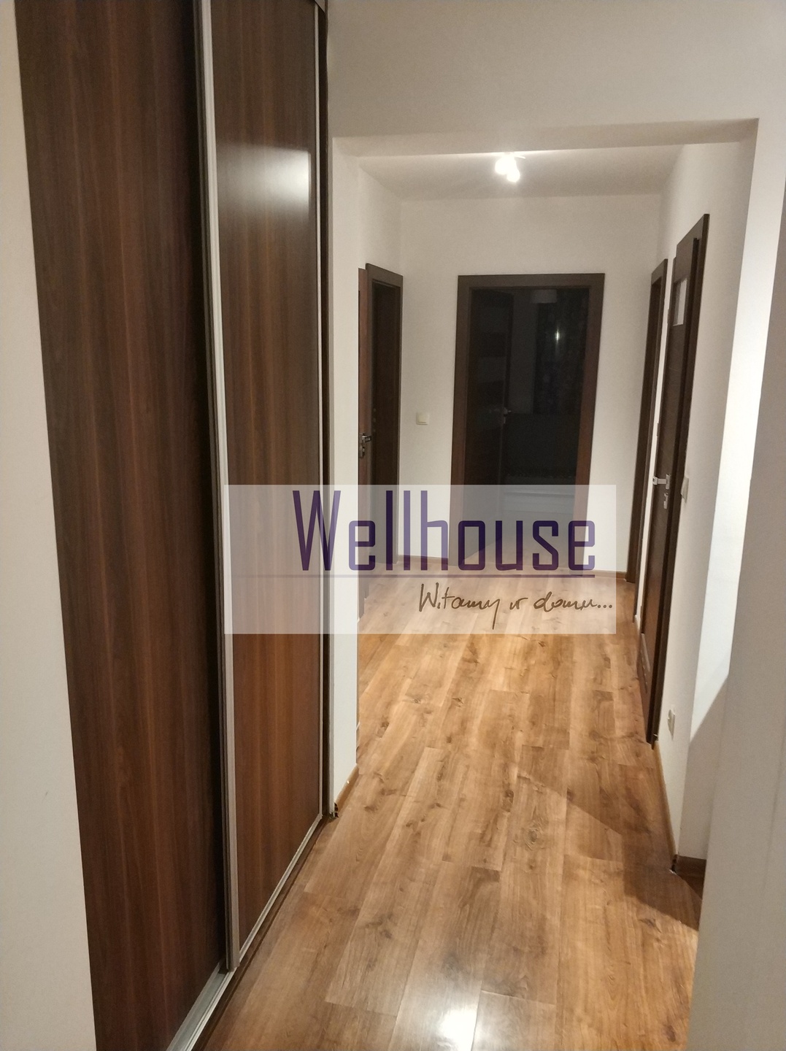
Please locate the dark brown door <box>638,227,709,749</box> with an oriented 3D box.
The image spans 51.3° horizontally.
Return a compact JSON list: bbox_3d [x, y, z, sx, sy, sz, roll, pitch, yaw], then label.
[{"bbox_3d":[1.208,-0.188,3.603,0.080,2.080,0.955,4,13,13],"label":"dark brown door"}]

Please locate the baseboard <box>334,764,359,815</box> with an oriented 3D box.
[{"bbox_3d":[-0.170,0.964,3.012,0.019,0.053,0.287,4,13,13],"label":"baseboard"}]

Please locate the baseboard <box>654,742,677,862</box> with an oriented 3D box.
[{"bbox_3d":[0.992,0.986,2.989,0.020,0.057,0.810,4,13,13],"label":"baseboard"}]

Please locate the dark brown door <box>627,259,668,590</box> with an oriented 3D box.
[{"bbox_3d":[1.598,-0.531,5.129,0.085,2.080,0.910,4,13,13],"label":"dark brown door"}]

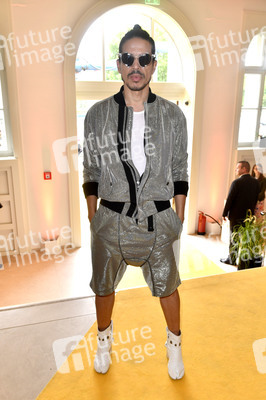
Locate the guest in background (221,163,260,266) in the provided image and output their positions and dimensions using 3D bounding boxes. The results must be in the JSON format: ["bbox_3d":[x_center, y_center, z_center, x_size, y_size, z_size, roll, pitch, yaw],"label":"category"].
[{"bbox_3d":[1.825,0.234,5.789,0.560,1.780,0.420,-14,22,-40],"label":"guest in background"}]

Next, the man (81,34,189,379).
[{"bbox_3d":[0.021,0.080,1.817,0.540,1.820,0.340,1,16,3],"label":"man"}]

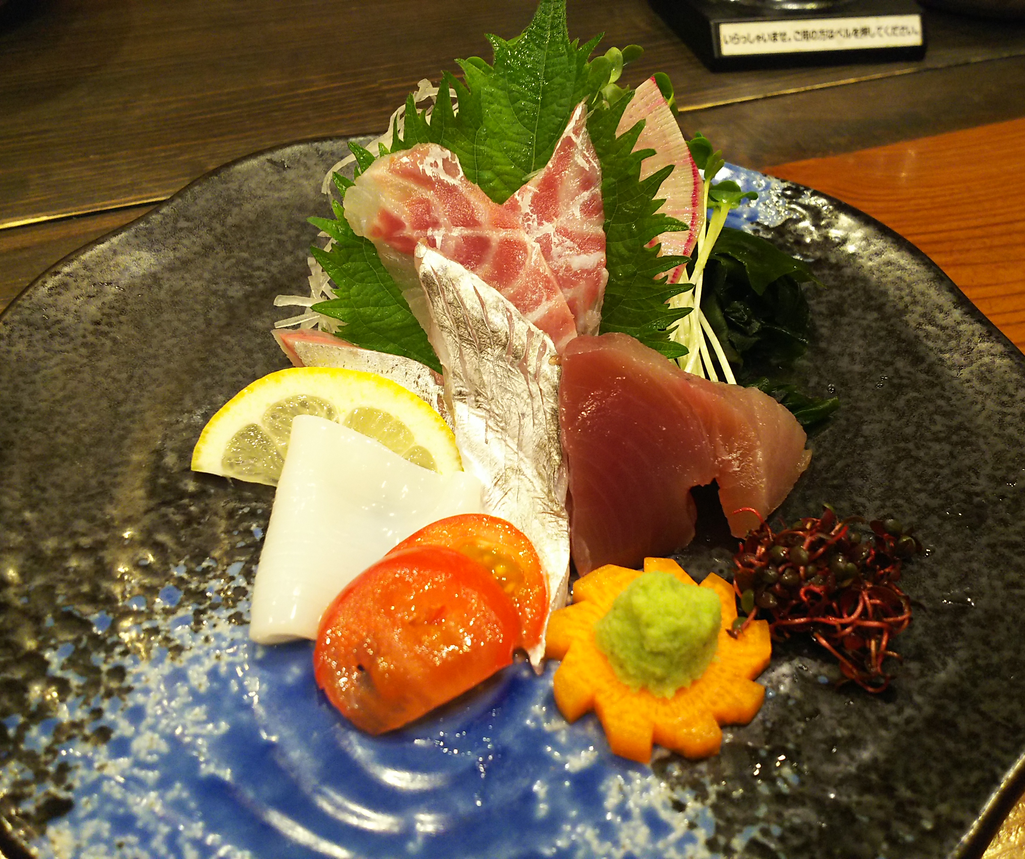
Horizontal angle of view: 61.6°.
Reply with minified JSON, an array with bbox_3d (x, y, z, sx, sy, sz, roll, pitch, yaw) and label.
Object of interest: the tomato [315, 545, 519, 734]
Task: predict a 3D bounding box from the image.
[{"bbox_3d":[-0.017,0.034,0.142,0.031,0.023,0.010,-24,12,-22],"label":"tomato"}]

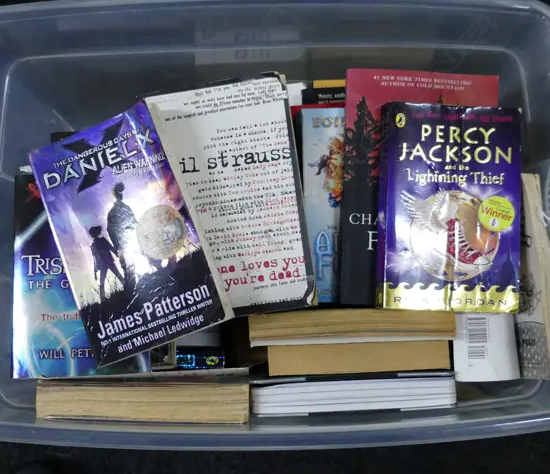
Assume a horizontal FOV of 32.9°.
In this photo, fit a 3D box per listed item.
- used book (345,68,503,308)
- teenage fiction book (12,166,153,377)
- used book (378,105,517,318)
[{"bbox_3d":[0.145,-0.047,0.931,0.152,0.022,0.233,2,86,-2],"label":"used book"},{"bbox_3d":[-0.186,0.038,0.913,0.130,0.029,0.198,-1,83,-2],"label":"teenage fiction book"},{"bbox_3d":[0.172,-0.028,0.913,0.129,0.026,0.198,2,86,-1],"label":"used book"}]

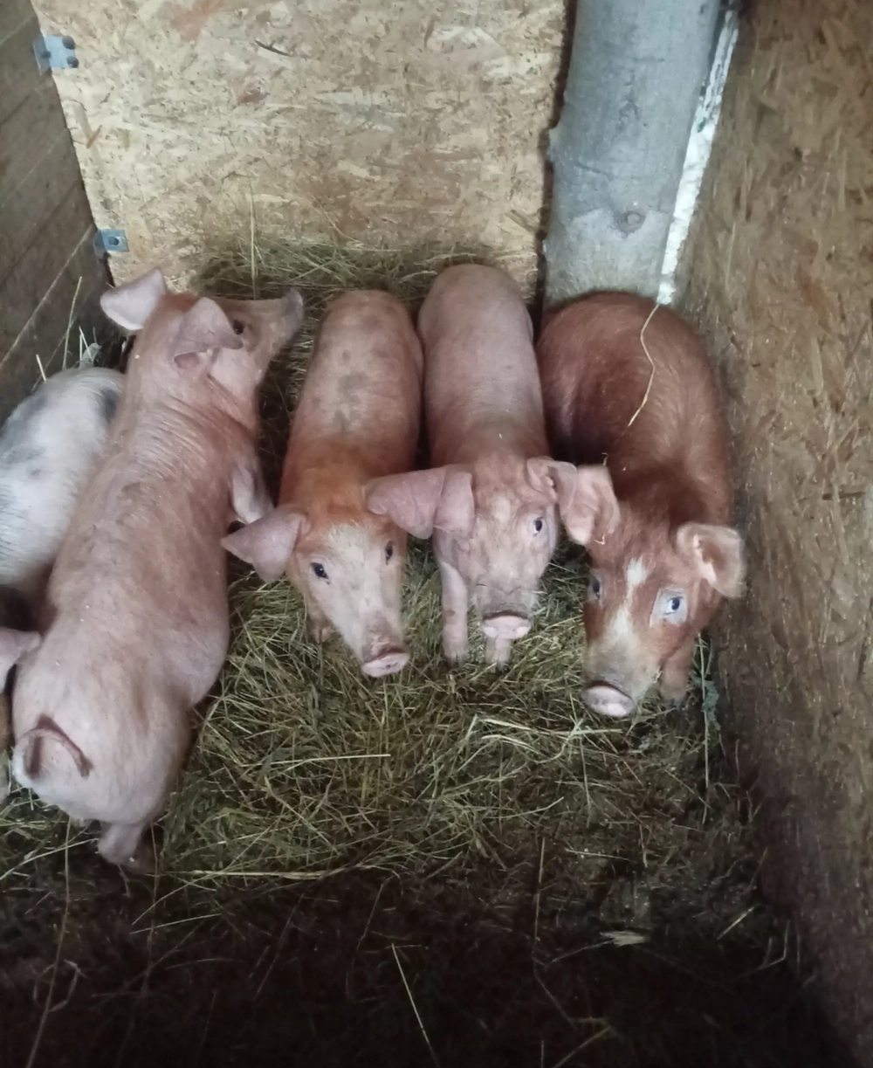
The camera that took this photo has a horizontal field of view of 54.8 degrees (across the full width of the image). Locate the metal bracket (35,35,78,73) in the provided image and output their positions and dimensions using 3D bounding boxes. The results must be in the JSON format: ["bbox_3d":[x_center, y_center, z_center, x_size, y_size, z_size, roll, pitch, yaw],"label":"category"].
[{"bbox_3d":[-0.774,-0.981,1.722,0.064,0.056,0.064,0,44,0],"label":"metal bracket"}]

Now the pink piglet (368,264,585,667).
[{"bbox_3d":[0.047,-0.137,1.404,0.265,0.360,0.731,-2,44,-2],"label":"pink piglet"}]

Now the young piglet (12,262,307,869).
[{"bbox_3d":[-0.388,0.004,1.216,0.276,0.413,0.869,1,44,0],"label":"young piglet"}]

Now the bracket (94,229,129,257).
[{"bbox_3d":[-0.779,-0.699,2.011,0.059,0.053,0.044,0,44,0],"label":"bracket"}]

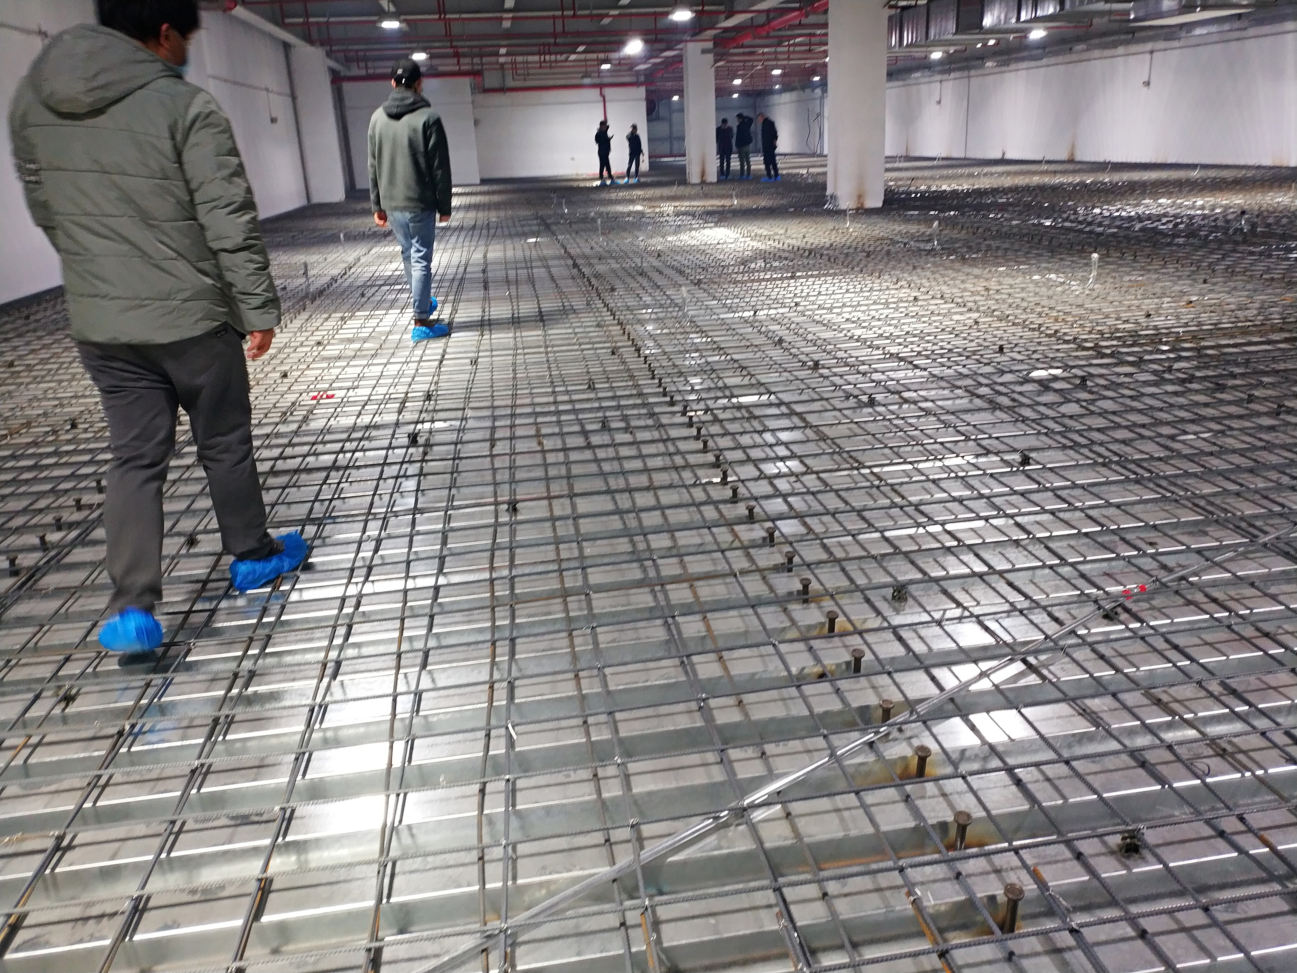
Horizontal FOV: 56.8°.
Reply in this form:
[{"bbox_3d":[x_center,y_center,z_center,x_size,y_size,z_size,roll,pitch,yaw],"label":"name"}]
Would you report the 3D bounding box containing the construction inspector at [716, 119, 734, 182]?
[{"bbox_3d":[2.134,-9.416,33.430,0.500,1.650,0.340,-5,16,-5],"label":"construction inspector"}]

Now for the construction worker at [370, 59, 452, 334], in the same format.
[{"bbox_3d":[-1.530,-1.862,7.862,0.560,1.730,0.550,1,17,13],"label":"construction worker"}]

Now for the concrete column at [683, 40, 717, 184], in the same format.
[{"bbox_3d":[1.340,-9.696,31.171,0.720,3.500,0.700,-5,16,-5],"label":"concrete column"}]

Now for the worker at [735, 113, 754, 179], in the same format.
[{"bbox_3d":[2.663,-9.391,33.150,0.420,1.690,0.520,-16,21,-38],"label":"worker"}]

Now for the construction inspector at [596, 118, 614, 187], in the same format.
[{"bbox_3d":[-1.243,-9.462,33.938,0.480,1.760,0.480,1,17,14],"label":"construction inspector"}]

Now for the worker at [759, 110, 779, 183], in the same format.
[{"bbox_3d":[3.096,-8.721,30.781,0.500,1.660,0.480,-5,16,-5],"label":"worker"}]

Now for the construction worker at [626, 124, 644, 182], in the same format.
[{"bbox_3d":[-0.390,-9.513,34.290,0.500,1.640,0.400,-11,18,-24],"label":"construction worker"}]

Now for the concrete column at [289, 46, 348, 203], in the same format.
[{"bbox_3d":[-8.910,-9.748,32.469,0.820,4.000,0.780,-5,16,-5],"label":"concrete column"}]

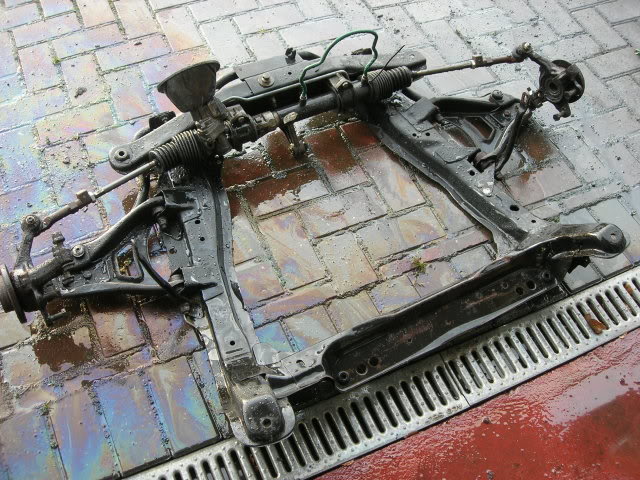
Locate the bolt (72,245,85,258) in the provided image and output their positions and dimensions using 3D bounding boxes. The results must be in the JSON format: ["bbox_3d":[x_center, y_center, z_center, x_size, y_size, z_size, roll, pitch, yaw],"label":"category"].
[{"bbox_3d":[-0.493,0.024,1.434,0.025,0.014,0.025,1,55,-2],"label":"bolt"}]

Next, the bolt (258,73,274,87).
[{"bbox_3d":[-0.128,-0.384,1.686,0.037,0.023,0.037,1,55,-2],"label":"bolt"}]

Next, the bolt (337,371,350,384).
[{"bbox_3d":[0.046,0.269,1.372,0.024,0.015,0.024,1,55,-2],"label":"bolt"}]

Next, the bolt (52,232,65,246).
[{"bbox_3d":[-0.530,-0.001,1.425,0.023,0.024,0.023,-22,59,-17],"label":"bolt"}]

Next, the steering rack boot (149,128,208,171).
[{"bbox_3d":[-0.315,-0.194,1.552,0.112,0.070,0.070,-22,59,-17],"label":"steering rack boot"}]

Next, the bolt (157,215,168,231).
[{"bbox_3d":[-0.339,-0.038,1.514,0.022,0.022,0.032,-22,59,-17],"label":"bolt"}]

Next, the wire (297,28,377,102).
[{"bbox_3d":[0.036,-0.415,1.616,0.195,0.140,0.040,-22,59,-17],"label":"wire"}]

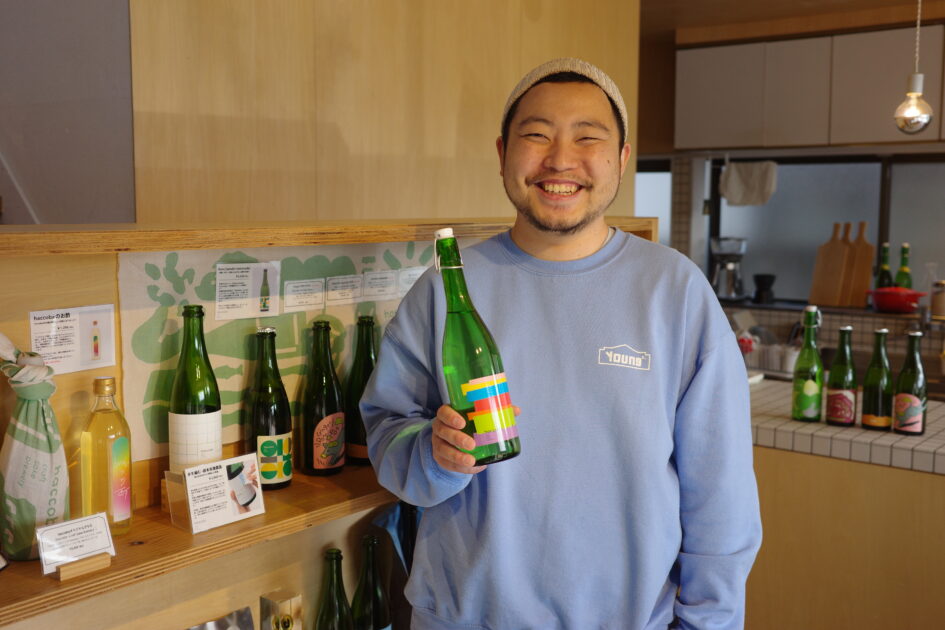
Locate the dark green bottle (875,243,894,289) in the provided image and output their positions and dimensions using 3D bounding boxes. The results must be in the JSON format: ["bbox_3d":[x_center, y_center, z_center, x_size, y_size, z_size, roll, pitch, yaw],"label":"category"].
[{"bbox_3d":[2.008,-0.193,5.111,0.079,0.311,0.079,5,8,36],"label":"dark green bottle"}]

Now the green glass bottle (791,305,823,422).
[{"bbox_3d":[0.924,0.132,2.871,0.081,0.311,0.081,2,6,13],"label":"green glass bottle"}]

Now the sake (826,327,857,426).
[{"bbox_3d":[0.992,0.162,2.803,0.075,0.265,0.075,3,7,28],"label":"sake"}]

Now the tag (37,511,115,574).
[{"bbox_3d":[-0.511,0.295,1.357,0.004,0.059,0.096,-19,-9,42],"label":"tag"}]

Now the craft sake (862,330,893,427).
[{"bbox_3d":[1.067,0.168,2.751,0.075,0.265,0.075,4,7,35],"label":"craft sake"}]

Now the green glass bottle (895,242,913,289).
[{"bbox_3d":[2.079,-0.189,5.055,0.079,0.311,0.079,5,8,37],"label":"green glass bottle"}]

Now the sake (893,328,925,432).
[{"bbox_3d":[1.133,0.174,2.703,0.075,0.264,0.075,5,8,41],"label":"sake"}]

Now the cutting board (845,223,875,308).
[{"bbox_3d":[1.894,-0.251,5.168,0.141,0.430,0.018,5,-11,38],"label":"cutting board"}]

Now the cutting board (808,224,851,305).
[{"bbox_3d":[1.776,-0.254,5.209,0.141,0.426,0.018,5,-11,38],"label":"cutting board"}]

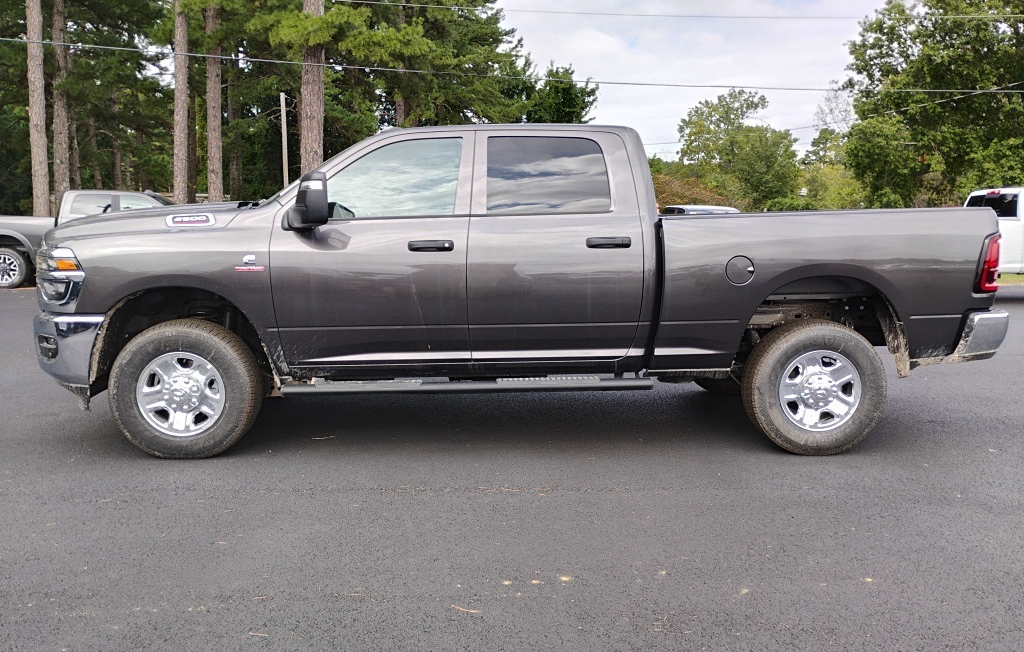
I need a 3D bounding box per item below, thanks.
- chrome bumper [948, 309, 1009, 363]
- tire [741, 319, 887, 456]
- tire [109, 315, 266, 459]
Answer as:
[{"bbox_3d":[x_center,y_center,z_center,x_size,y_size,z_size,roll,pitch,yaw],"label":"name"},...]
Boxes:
[{"bbox_3d":[2.839,-0.057,5.978,0.470,0.300,1.920,0,8,-3],"label":"chrome bumper"},{"bbox_3d":[1.860,0.361,5.112,0.840,0.830,0.276,0,8,-3],"label":"tire"},{"bbox_3d":[-1.933,0.367,4.939,0.840,0.830,0.276,0,8,-3],"label":"tire"}]

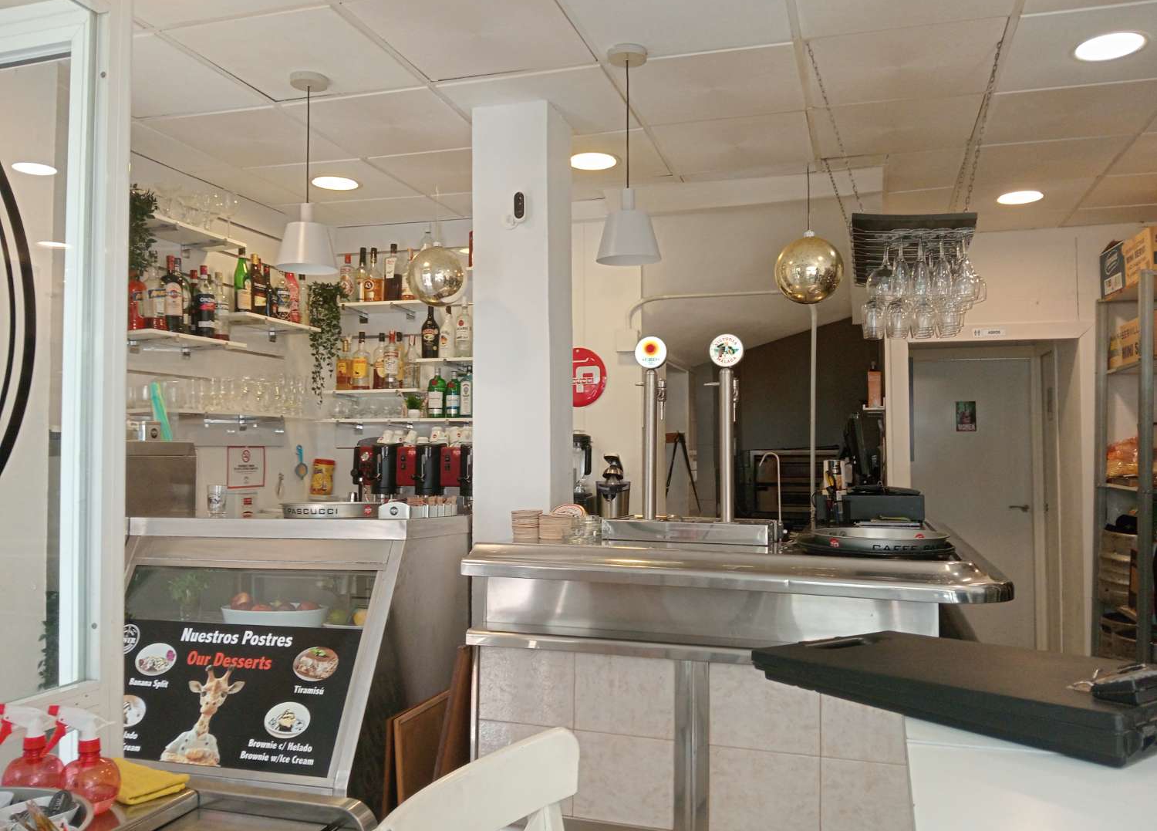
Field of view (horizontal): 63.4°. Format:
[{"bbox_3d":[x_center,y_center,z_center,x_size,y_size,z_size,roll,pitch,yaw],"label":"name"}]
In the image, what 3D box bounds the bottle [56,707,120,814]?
[{"bbox_3d":[-0.852,0.589,1.611,0.122,0.178,0.094,0,-2,-10],"label":"bottle"}]

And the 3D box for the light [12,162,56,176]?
[{"bbox_3d":[-2.448,-1.109,4.216,0.190,0.020,0.190,-1,-2,17],"label":"light"}]

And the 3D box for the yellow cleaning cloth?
[{"bbox_3d":[-0.842,0.668,1.733,0.210,0.032,0.125,-1,-3,29],"label":"yellow cleaning cloth"}]

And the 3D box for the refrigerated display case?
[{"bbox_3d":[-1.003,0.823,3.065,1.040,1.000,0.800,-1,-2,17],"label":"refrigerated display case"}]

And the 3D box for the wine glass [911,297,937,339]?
[{"bbox_3d":[1.315,-0.388,3.569,0.090,0.190,0.090,-1,-2,17],"label":"wine glass"}]

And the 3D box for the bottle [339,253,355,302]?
[{"bbox_3d":[-1.219,-0.713,4.964,0.078,0.270,0.066,0,-2,12],"label":"bottle"}]

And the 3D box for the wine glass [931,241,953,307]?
[{"bbox_3d":[1.103,-0.448,2.840,0.064,0.222,0.064,-1,-2,21],"label":"wine glass"}]

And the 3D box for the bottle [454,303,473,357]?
[{"bbox_3d":[-0.581,-0.438,4.744,0.086,0.305,0.086,0,-2,2],"label":"bottle"}]

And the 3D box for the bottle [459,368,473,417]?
[{"bbox_3d":[-0.556,-0.115,4.723,0.088,0.262,0.068,0,-2,14],"label":"bottle"}]

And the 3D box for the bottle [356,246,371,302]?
[{"bbox_3d":[-1.141,-0.732,4.962,0.076,0.310,0.076,0,-2,-13],"label":"bottle"}]

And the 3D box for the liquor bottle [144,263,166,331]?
[{"bbox_3d":[-1.697,-0.473,3.752,0.087,0.275,0.087,2,-3,-33],"label":"liquor bottle"}]

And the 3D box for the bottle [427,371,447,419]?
[{"bbox_3d":[-0.723,-0.114,4.775,0.093,0.262,0.093,0,-2,5],"label":"bottle"}]

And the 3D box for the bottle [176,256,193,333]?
[{"bbox_3d":[-1.662,-0.493,3.916,0.090,0.330,0.090,-1,-2,17],"label":"bottle"}]

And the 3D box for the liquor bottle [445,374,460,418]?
[{"bbox_3d":[-0.628,-0.101,4.698,0.078,0.229,0.078,0,-2,0],"label":"liquor bottle"}]

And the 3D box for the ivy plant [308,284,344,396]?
[{"bbox_3d":[-1.310,-0.390,4.867,0.180,0.600,0.180,-1,-2,17],"label":"ivy plant"}]

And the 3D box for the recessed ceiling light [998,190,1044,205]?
[{"bbox_3d":[2.125,-1.050,4.501,0.215,0.030,0.215,0,-2,17],"label":"recessed ceiling light"}]

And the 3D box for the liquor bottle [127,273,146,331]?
[{"bbox_3d":[-1.745,-0.466,3.694,0.090,0.280,0.090,-1,-2,17],"label":"liquor bottle"}]

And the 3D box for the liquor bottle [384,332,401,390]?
[{"bbox_3d":[-0.968,-0.277,4.858,0.078,0.300,0.078,0,-2,-3],"label":"liquor bottle"}]

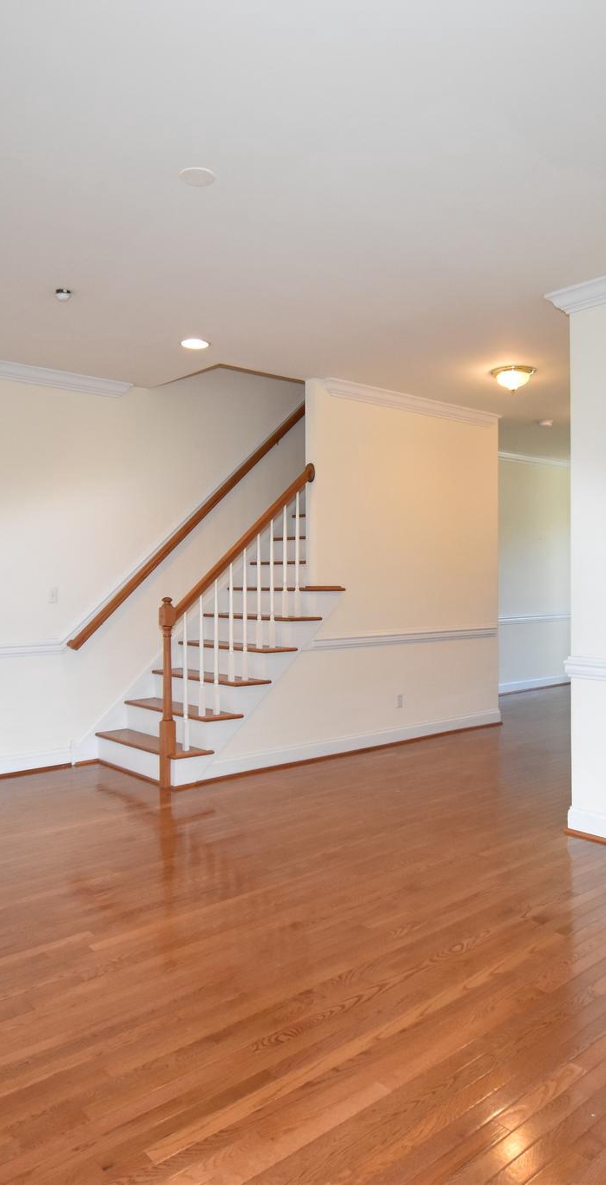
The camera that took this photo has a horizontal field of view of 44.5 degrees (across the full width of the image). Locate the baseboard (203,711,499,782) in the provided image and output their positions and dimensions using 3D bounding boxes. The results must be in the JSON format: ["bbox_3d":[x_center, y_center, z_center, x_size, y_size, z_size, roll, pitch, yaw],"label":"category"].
[{"bbox_3d":[0.552,1.143,5.730,3.126,0.116,0.025,-1,1,-38],"label":"baseboard"}]

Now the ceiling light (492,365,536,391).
[{"bbox_3d":[1.446,-1.461,5.098,0.315,0.159,0.315,0,1,0],"label":"ceiling light"}]

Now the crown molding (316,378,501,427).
[{"bbox_3d":[0.927,-1.498,5.960,2.092,0.102,0.086,-1,1,-38],"label":"crown molding"}]

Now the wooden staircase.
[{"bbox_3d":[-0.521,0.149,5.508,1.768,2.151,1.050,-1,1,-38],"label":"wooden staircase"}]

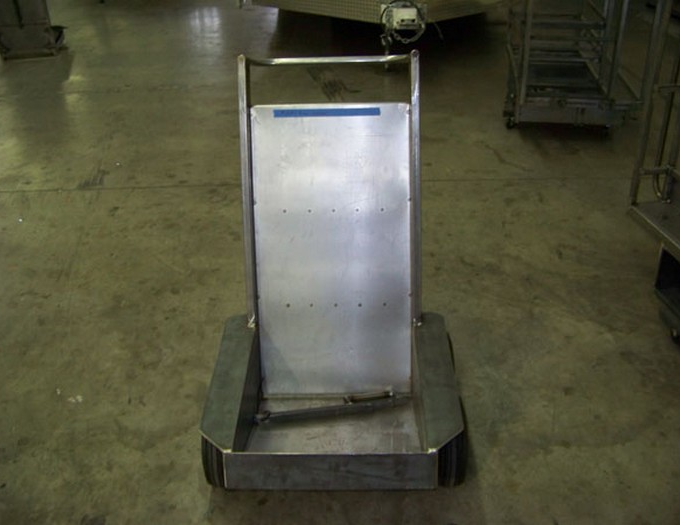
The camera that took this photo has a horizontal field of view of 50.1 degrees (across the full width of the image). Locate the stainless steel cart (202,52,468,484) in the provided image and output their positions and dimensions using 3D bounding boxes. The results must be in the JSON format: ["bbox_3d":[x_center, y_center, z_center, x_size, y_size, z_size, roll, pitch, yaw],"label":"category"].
[{"bbox_3d":[-0.024,0.021,2.039,0.708,1.044,0.756,0,26,2],"label":"stainless steel cart"}]

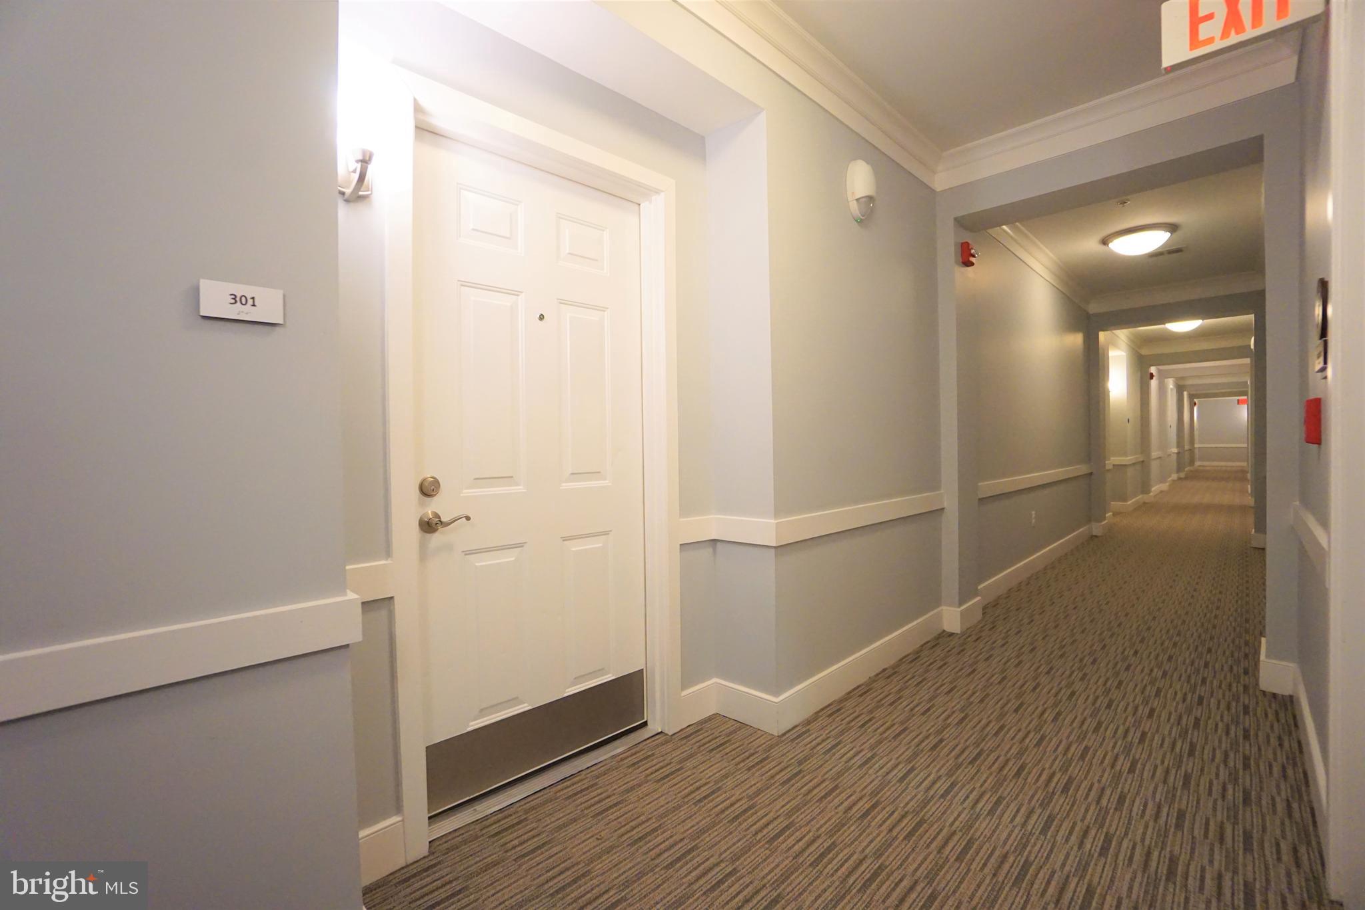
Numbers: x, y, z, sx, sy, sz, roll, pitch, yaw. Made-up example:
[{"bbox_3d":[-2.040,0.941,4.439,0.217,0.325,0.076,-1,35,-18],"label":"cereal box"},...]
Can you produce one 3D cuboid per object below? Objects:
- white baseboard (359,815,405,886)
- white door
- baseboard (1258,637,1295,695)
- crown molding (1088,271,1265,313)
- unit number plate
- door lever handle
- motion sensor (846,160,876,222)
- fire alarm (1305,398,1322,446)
[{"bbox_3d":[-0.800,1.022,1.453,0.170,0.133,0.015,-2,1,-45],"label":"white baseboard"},{"bbox_3d":[-0.486,0.046,1.946,0.897,2.025,0.045,-2,1,-45],"label":"white door"},{"bbox_3d":[2.648,0.943,2.534,0.390,0.133,0.122,-2,1,-45],"label":"baseboard"},{"bbox_3d":[5.100,-1.699,5.969,0.090,0.180,1.480,-2,1,-45],"label":"crown molding"},{"bbox_3d":[-0.785,-0.272,1.017,0.121,0.062,0.010,-2,1,-45],"label":"unit number plate"},{"bbox_3d":[-0.689,0.196,1.667,0.143,0.066,0.062,-2,1,-45],"label":"door lever handle"},{"bbox_3d":[0.826,-1.198,2.577,0.155,0.268,0.090,-2,1,-45],"label":"motion sensor"},{"bbox_3d":[1.994,-0.102,1.801,0.105,0.148,0.037,-2,1,-45],"label":"fire alarm"}]

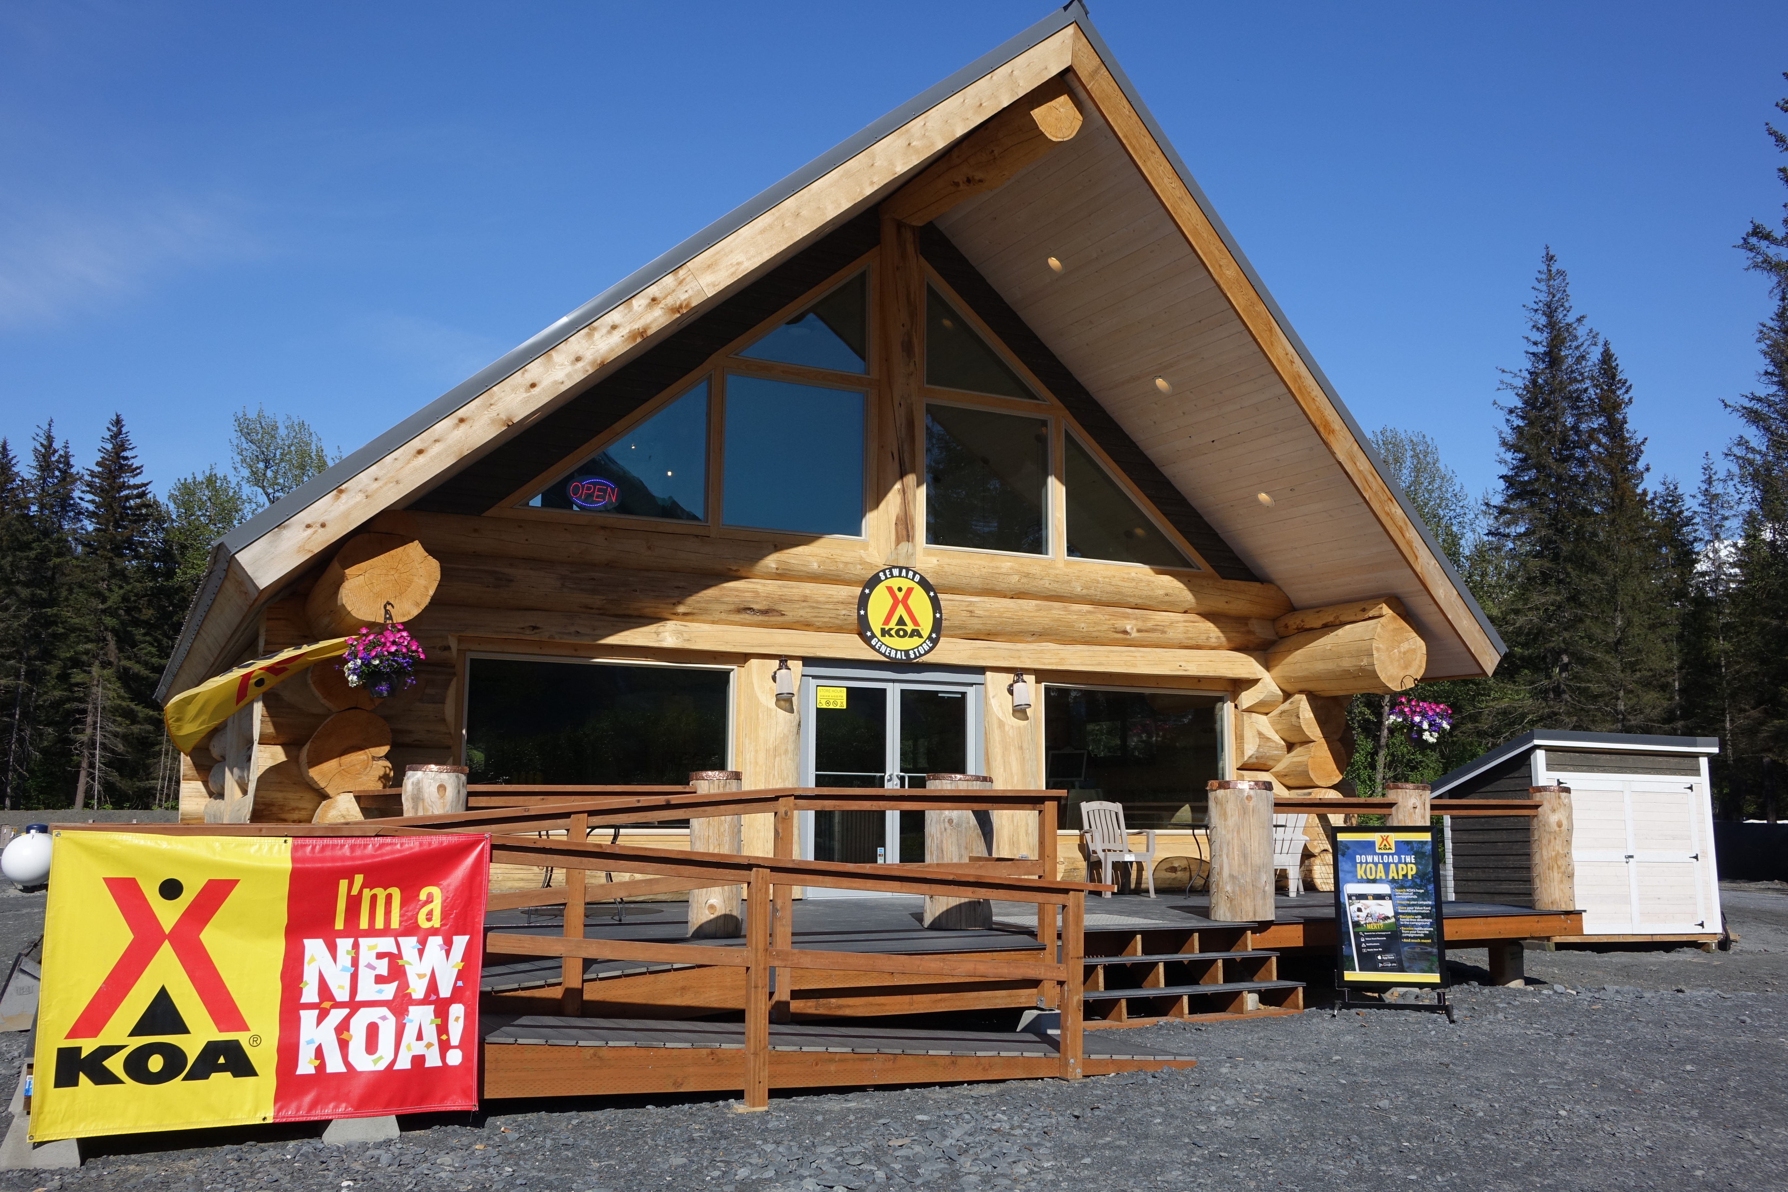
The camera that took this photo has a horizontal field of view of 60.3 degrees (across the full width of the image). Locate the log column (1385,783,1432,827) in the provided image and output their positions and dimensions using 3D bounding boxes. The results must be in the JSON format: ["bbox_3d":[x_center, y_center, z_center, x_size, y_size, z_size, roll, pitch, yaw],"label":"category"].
[{"bbox_3d":[4.436,2.164,13.214,0.370,1.097,0.370,4,-9,-26],"label":"log column"}]

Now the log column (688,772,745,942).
[{"bbox_3d":[-1.219,1.761,10.547,0.370,1.096,0.370,0,-8,0],"label":"log column"}]

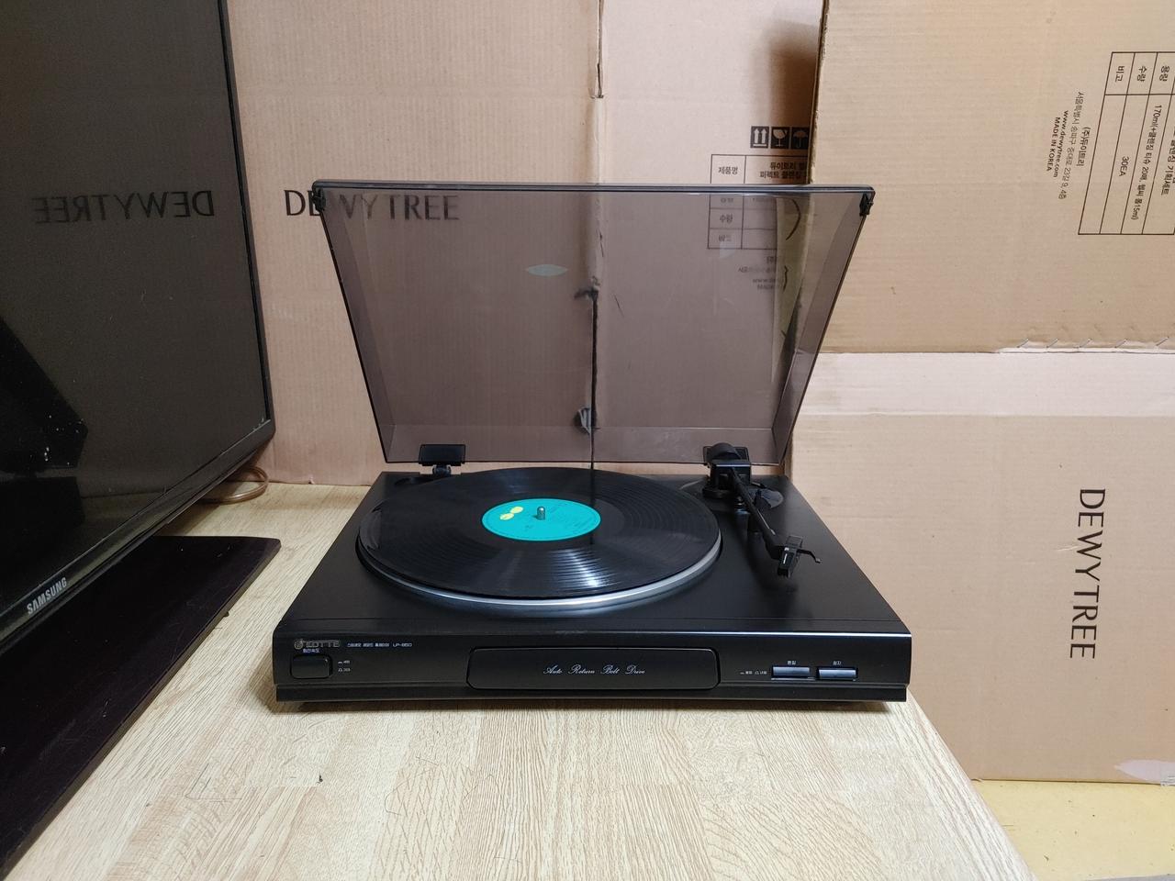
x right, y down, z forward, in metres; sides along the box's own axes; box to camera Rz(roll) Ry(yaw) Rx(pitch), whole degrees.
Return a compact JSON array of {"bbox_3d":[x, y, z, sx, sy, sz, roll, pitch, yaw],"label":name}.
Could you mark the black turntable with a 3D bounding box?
[{"bbox_3d":[0.002,-0.035,0.761,0.430,0.354,0.414,0,16,-2],"label":"black turntable"}]

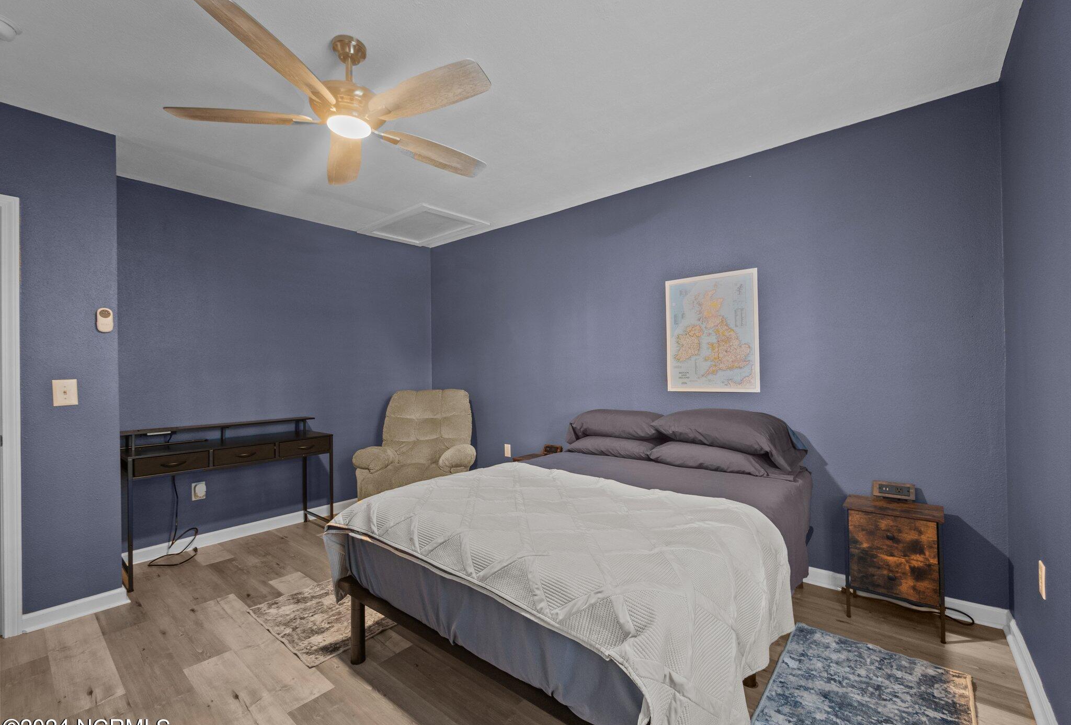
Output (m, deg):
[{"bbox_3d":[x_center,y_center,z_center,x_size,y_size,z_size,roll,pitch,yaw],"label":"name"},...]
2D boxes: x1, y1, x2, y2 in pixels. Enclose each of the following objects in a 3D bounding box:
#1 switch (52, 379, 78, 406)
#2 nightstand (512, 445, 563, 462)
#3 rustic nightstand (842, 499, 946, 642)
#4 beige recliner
[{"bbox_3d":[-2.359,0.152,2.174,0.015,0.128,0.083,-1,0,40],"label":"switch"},{"bbox_3d":[0.045,1.022,3.388,0.365,0.550,0.250,-1,0,40],"label":"nightstand"},{"bbox_3d":[1.730,0.966,2.099,0.365,0.550,0.240,-1,0,40],"label":"rustic nightstand"},{"bbox_3d":[-0.955,0.775,3.720,0.920,1.030,0.940,-1,0,-3],"label":"beige recliner"}]

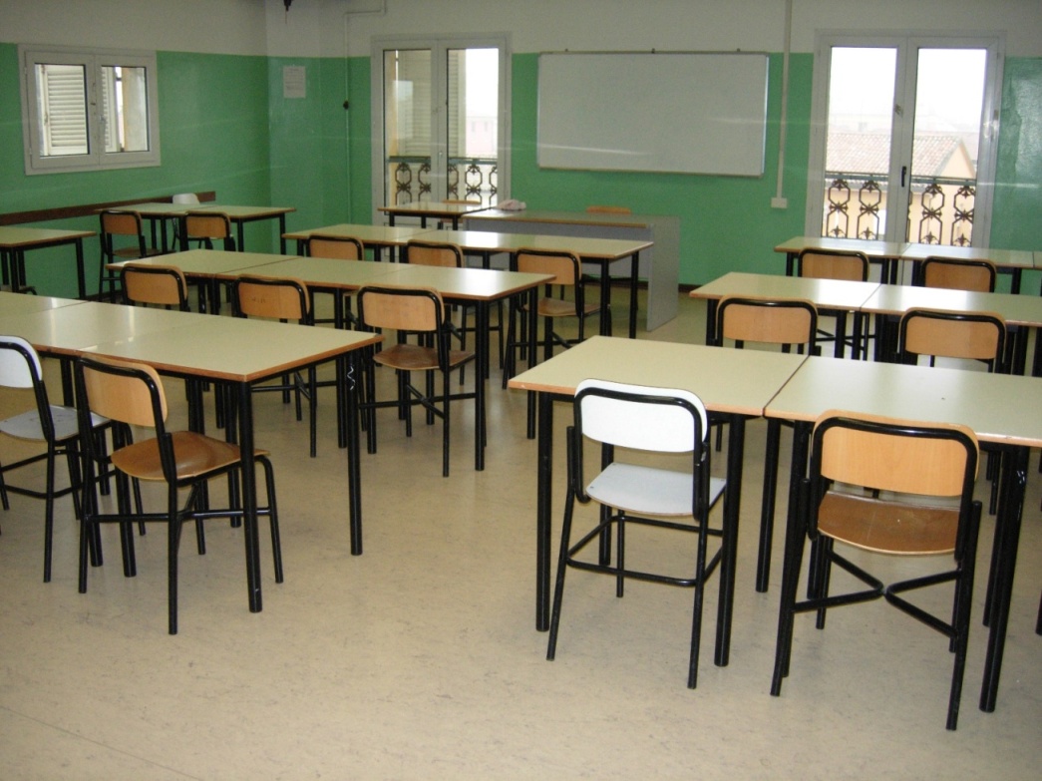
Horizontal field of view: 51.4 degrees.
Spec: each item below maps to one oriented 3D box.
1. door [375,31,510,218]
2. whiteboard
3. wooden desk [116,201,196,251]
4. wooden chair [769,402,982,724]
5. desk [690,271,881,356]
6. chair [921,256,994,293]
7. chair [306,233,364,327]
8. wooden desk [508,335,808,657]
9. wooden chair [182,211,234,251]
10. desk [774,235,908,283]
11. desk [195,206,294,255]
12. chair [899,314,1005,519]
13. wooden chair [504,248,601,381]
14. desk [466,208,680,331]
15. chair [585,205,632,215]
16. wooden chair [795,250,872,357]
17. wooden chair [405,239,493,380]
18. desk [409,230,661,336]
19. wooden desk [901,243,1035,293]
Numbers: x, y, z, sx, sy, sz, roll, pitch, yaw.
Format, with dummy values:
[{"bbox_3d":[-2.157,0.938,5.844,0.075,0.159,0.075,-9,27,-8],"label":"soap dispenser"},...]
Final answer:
[{"bbox_3d":[-0.750,-2.177,10.086,1.390,2.180,0.110,7,16,23],"label":"door"},{"bbox_3d":[1.069,-2.346,9.147,2.000,1.000,0.040,7,16,23],"label":"whiteboard"},{"bbox_3d":[-2.863,-1.077,8.633,0.707,0.768,0.687,6,15,21],"label":"wooden desk"},{"bbox_3d":[0.964,0.397,2.839,0.480,0.788,0.490,7,16,24],"label":"wooden chair"},{"bbox_3d":[1.158,-0.075,4.753,0.700,0.760,0.700,7,16,24],"label":"desk"},{"bbox_3d":[2.377,-0.366,5.949,0.480,0.788,0.490,6,15,20],"label":"chair"},{"bbox_3d":[-1.047,-0.581,6.646,0.480,0.788,0.490,6,15,21],"label":"chair"},{"bbox_3d":[0.426,0.307,3.242,0.707,0.768,0.687,7,16,23],"label":"wooden desk"},{"bbox_3d":[-2.256,-0.979,8.201,0.480,0.788,0.490,5,15,18],"label":"wooden chair"},{"bbox_3d":[1.887,-0.475,6.388,0.700,0.760,0.700,7,16,24],"label":"desk"},{"bbox_3d":[-2.233,-1.014,8.379,0.707,0.768,0.687,6,15,21],"label":"desk"},{"bbox_3d":[1.690,0.035,4.314,0.480,0.788,0.490,6,15,20],"label":"chair"},{"bbox_3d":[0.219,-0.419,6.030,0.460,0.780,0.480,7,15,23],"label":"wooden chair"},{"bbox_3d":[0.383,-0.933,8.120,1.460,0.756,0.710,7,15,23],"label":"desk"},{"bbox_3d":[0.607,-1.051,8.551,0.460,0.780,0.480,7,16,23],"label":"chair"},{"bbox_3d":[1.804,-0.448,6.233,0.460,0.780,0.480,7,15,23],"label":"wooden chair"},{"bbox_3d":[-0.406,-0.497,6.328,0.480,0.788,0.490,8,16,28],"label":"wooden chair"},{"bbox_3d":[-0.015,-0.494,6.370,1.414,0.768,0.687,7,16,23],"label":"desk"},{"bbox_3d":[2.495,-0.394,6.120,0.700,0.760,0.700,7,16,24],"label":"wooden desk"}]

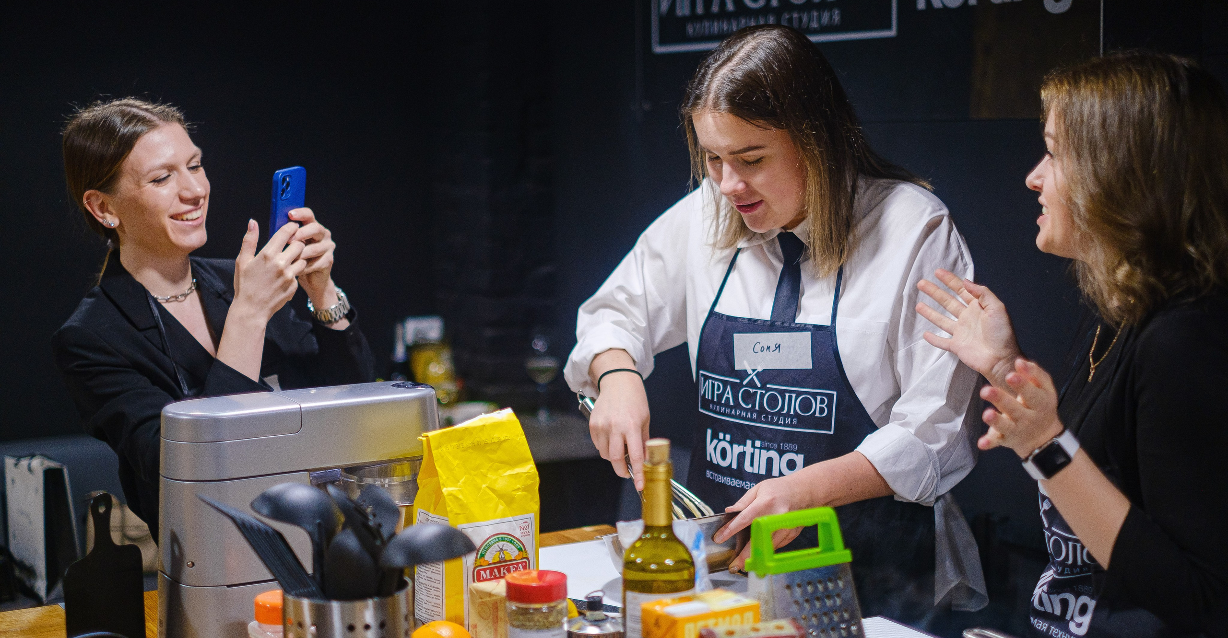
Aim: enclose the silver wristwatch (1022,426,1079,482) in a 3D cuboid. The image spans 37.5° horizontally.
[{"bbox_3d":[0.514,0.159,2.126,0.063,0.037,0.053,-38,3,16],"label":"silver wristwatch"}]

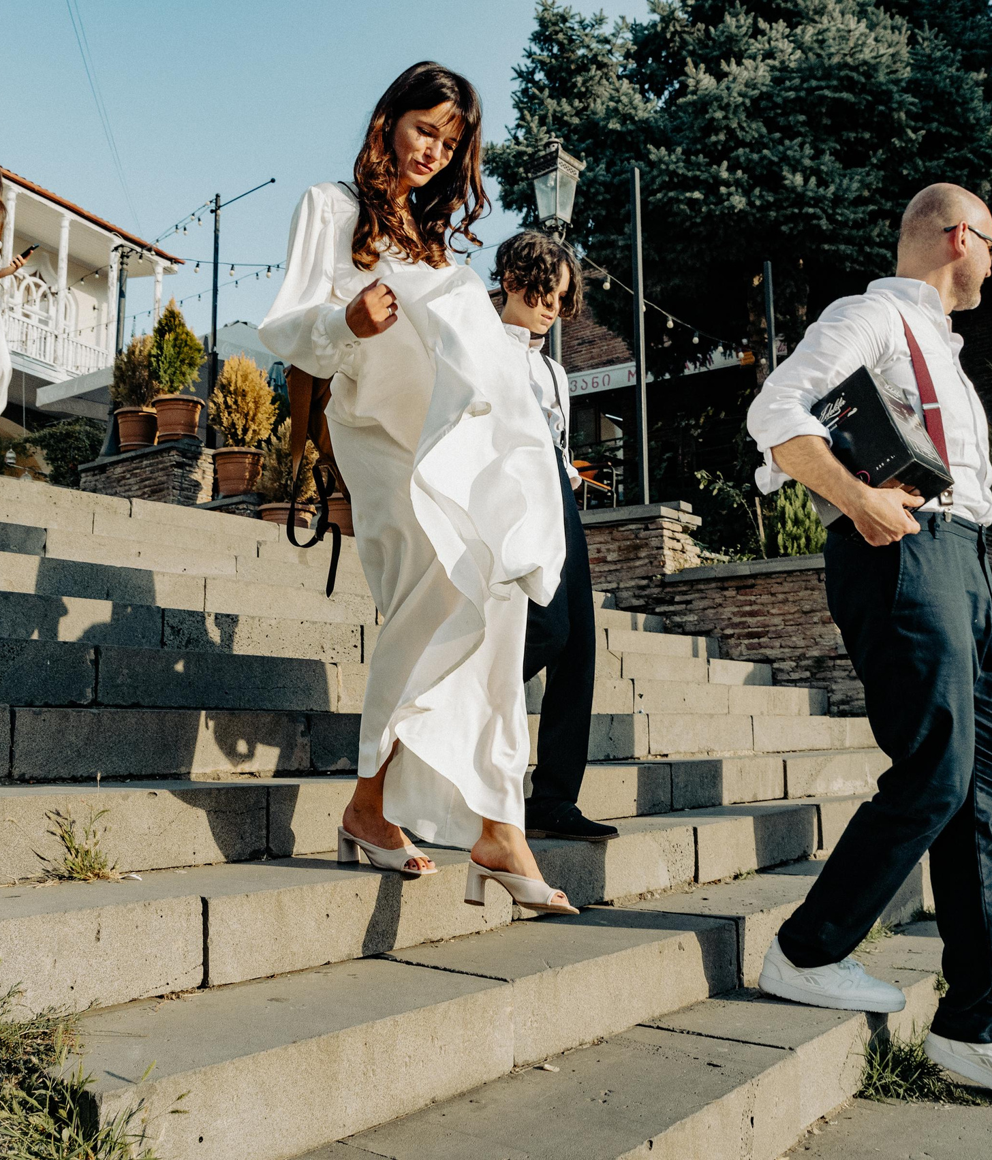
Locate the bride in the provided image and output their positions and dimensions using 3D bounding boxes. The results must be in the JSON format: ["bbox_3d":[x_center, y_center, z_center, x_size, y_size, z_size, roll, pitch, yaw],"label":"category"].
[{"bbox_3d":[-0.115,-0.217,2.170,0.456,1.611,0.532,7,-11,-44],"label":"bride"}]

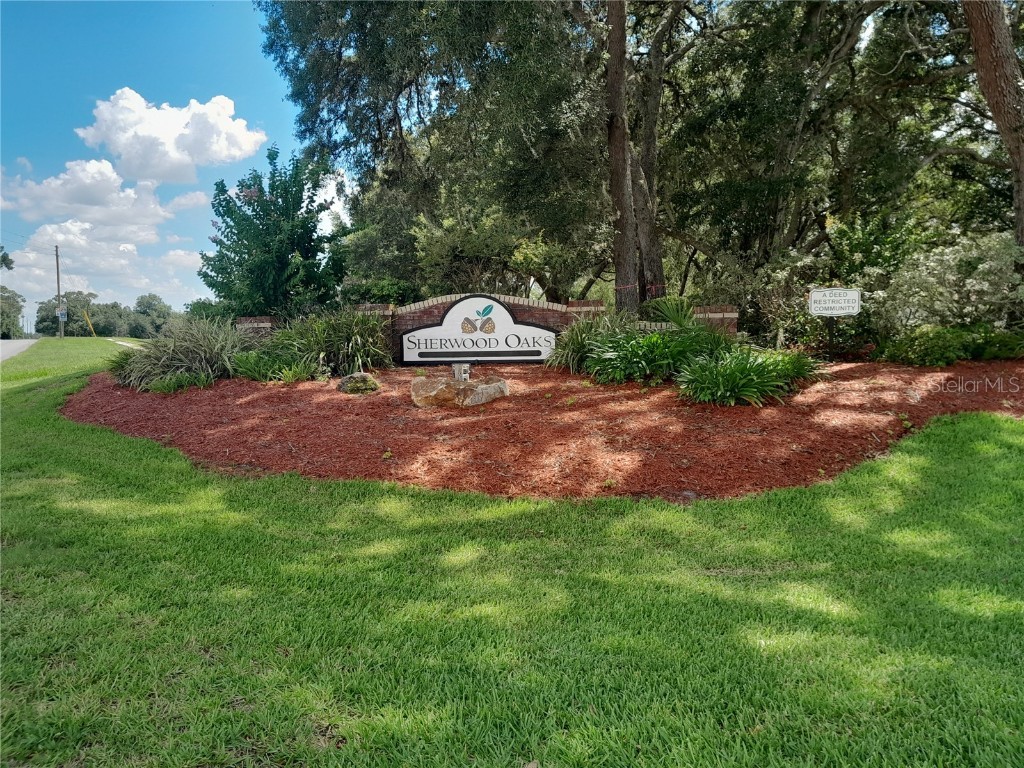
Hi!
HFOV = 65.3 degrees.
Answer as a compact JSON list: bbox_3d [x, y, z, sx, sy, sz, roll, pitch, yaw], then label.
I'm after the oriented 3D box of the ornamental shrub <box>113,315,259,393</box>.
[{"bbox_3d":[-4.332,-0.401,10.500,1.840,0.940,1.450,0,4,0],"label":"ornamental shrub"}]

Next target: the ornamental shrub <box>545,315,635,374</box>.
[{"bbox_3d":[1.042,-0.537,10.600,1.130,0.800,0.950,0,4,0],"label":"ornamental shrub"}]

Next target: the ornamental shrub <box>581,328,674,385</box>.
[{"bbox_3d":[1.493,-0.349,10.150,1.160,0.690,1.000,0,4,0],"label":"ornamental shrub"}]

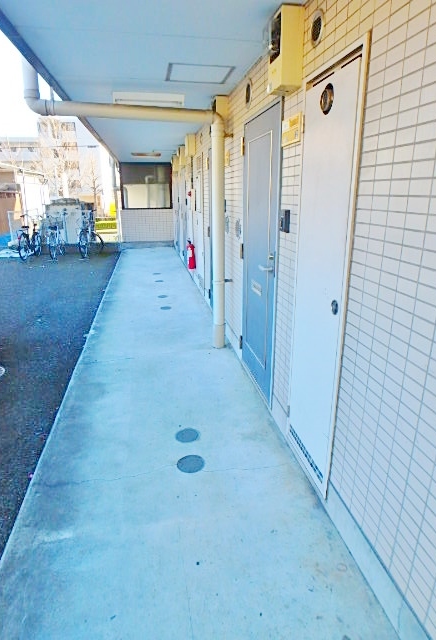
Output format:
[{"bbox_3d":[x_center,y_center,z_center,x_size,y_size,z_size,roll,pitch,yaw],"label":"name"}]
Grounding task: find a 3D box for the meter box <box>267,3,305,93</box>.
[{"bbox_3d":[0.336,-1.339,1.962,0.115,0.340,0.230,-4,19,-9],"label":"meter box"}]

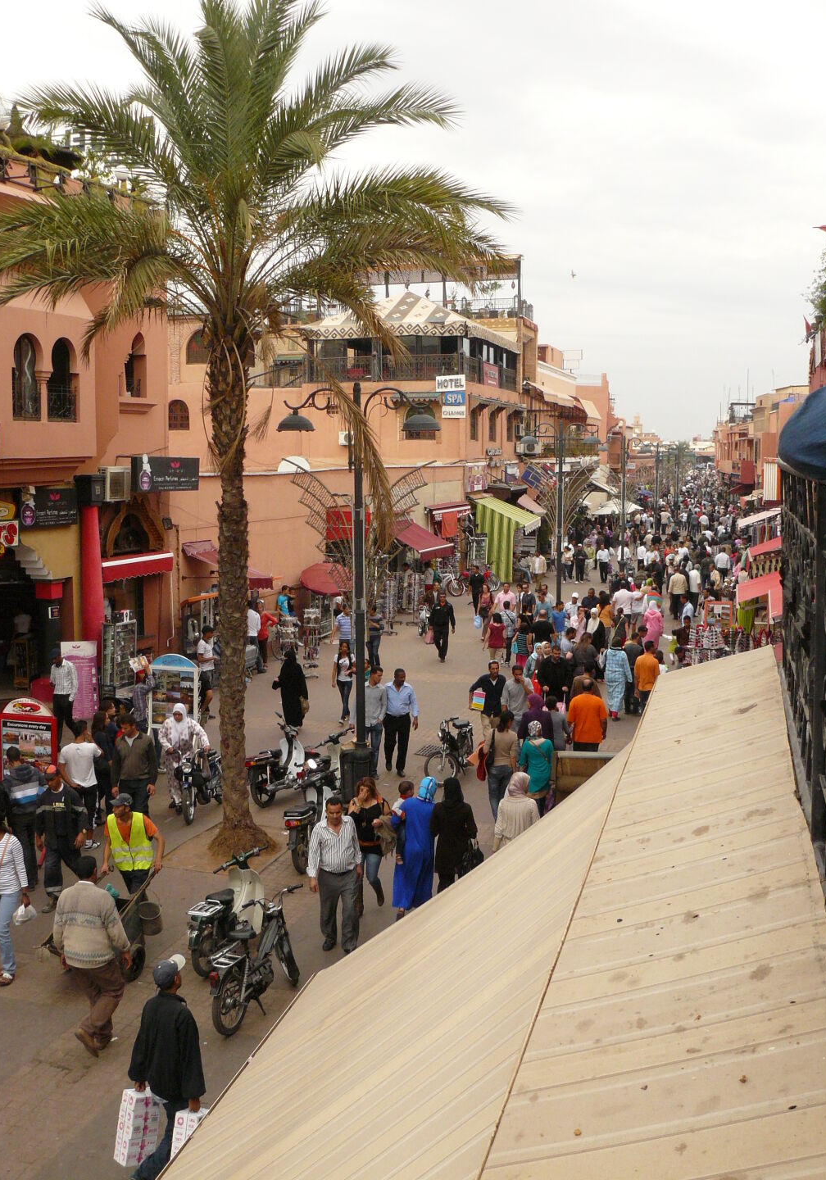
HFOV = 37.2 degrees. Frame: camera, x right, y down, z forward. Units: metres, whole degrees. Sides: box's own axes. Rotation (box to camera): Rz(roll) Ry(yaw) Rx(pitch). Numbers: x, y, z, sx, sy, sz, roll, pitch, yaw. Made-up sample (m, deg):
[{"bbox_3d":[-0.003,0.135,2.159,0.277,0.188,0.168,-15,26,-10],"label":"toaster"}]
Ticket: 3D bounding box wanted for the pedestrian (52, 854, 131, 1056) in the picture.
[{"bbox_3d":[-2.905,3.276,11.098,0.600,1.740,0.550,1,6,11],"label":"pedestrian"}]

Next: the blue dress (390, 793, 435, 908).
[{"bbox_3d":[0.005,2.981,13.873,0.520,1.310,0.400,1,6,10],"label":"blue dress"}]

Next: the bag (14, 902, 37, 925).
[{"bbox_3d":[-3.917,3.270,12.400,0.240,0.230,0.180,1,6,6],"label":"bag"}]

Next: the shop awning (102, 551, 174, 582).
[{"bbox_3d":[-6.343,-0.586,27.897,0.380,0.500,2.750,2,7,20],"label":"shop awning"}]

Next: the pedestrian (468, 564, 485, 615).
[{"bbox_3d":[2.084,0.072,40.214,0.560,1.740,0.400,1,6,10],"label":"pedestrian"}]

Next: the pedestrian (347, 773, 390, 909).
[{"bbox_3d":[-0.536,2.999,14.611,0.490,1.620,0.440,1,6,6],"label":"pedestrian"}]

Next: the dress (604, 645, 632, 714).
[{"bbox_3d":[4.130,1.819,24.710,0.560,1.380,0.380,1,6,8],"label":"dress"}]

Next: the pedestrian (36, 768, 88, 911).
[{"bbox_3d":[-4.158,2.916,14.565,0.580,1.720,0.500,0,6,1],"label":"pedestrian"}]

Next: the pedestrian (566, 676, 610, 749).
[{"bbox_3d":[2.790,2.259,19.629,0.660,1.740,0.400,1,6,12],"label":"pedestrian"}]

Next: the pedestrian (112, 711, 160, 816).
[{"bbox_3d":[-3.918,2.608,17.299,0.620,1.750,0.360,0,6,-3],"label":"pedestrian"}]

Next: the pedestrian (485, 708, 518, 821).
[{"bbox_3d":[1.279,2.534,17.549,0.480,1.650,0.380,2,6,14],"label":"pedestrian"}]

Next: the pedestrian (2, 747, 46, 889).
[{"bbox_3d":[-4.898,2.818,15.431,0.520,1.730,0.380,-1,6,-6],"label":"pedestrian"}]

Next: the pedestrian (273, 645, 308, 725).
[{"bbox_3d":[-2.378,1.893,24.069,0.560,1.570,0.520,-2,6,-21],"label":"pedestrian"}]

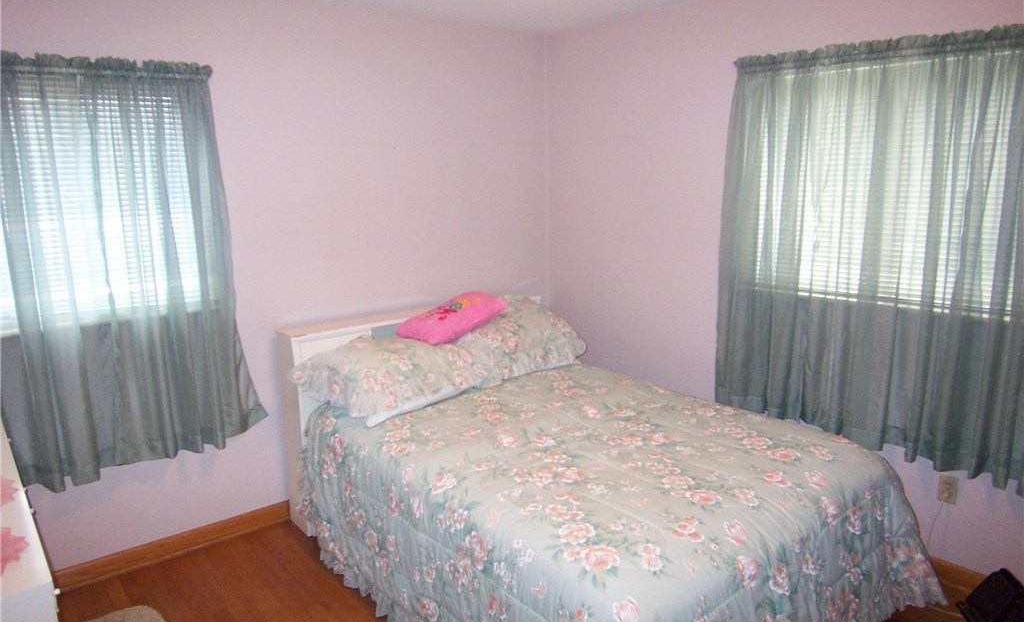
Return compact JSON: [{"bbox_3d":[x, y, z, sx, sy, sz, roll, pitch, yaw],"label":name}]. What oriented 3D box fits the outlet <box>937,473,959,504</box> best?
[{"bbox_3d":[1.700,0.695,2.650,0.013,0.114,0.070,-10,15,-38],"label":"outlet"}]

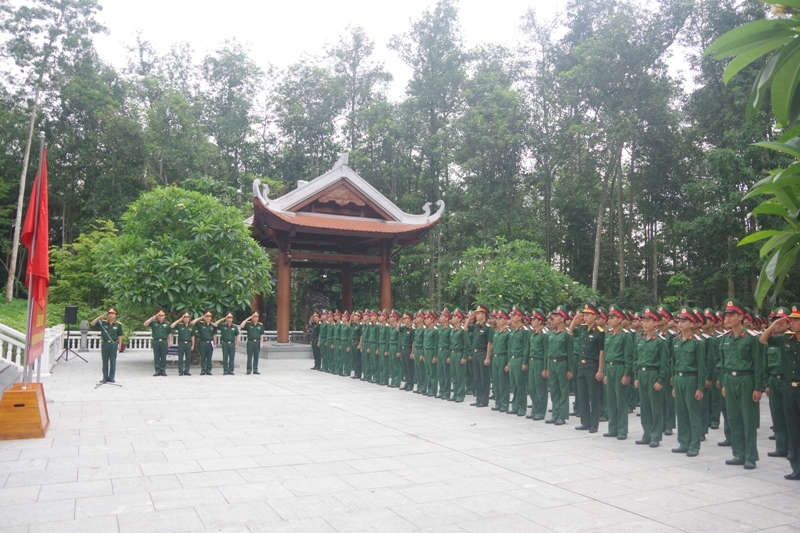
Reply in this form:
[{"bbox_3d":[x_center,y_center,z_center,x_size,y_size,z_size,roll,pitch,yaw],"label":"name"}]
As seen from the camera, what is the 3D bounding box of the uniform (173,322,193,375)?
[{"bbox_3d":[-5.797,2.200,16.064,0.540,1.390,0.340,3,-6,-24],"label":"uniform"}]

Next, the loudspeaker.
[{"bbox_3d":[-11.720,1.748,21.400,0.430,0.650,0.400,4,-6,-31],"label":"loudspeaker"}]

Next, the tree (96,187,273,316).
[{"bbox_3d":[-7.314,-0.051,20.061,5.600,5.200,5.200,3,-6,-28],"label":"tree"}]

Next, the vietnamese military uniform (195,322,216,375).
[{"bbox_3d":[-5.216,2.210,16.164,0.560,1.400,0.340,3,-6,-24],"label":"vietnamese military uniform"}]

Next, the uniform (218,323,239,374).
[{"bbox_3d":[-4.732,2.263,16.550,0.520,1.400,0.320,3,-6,-28],"label":"uniform"}]

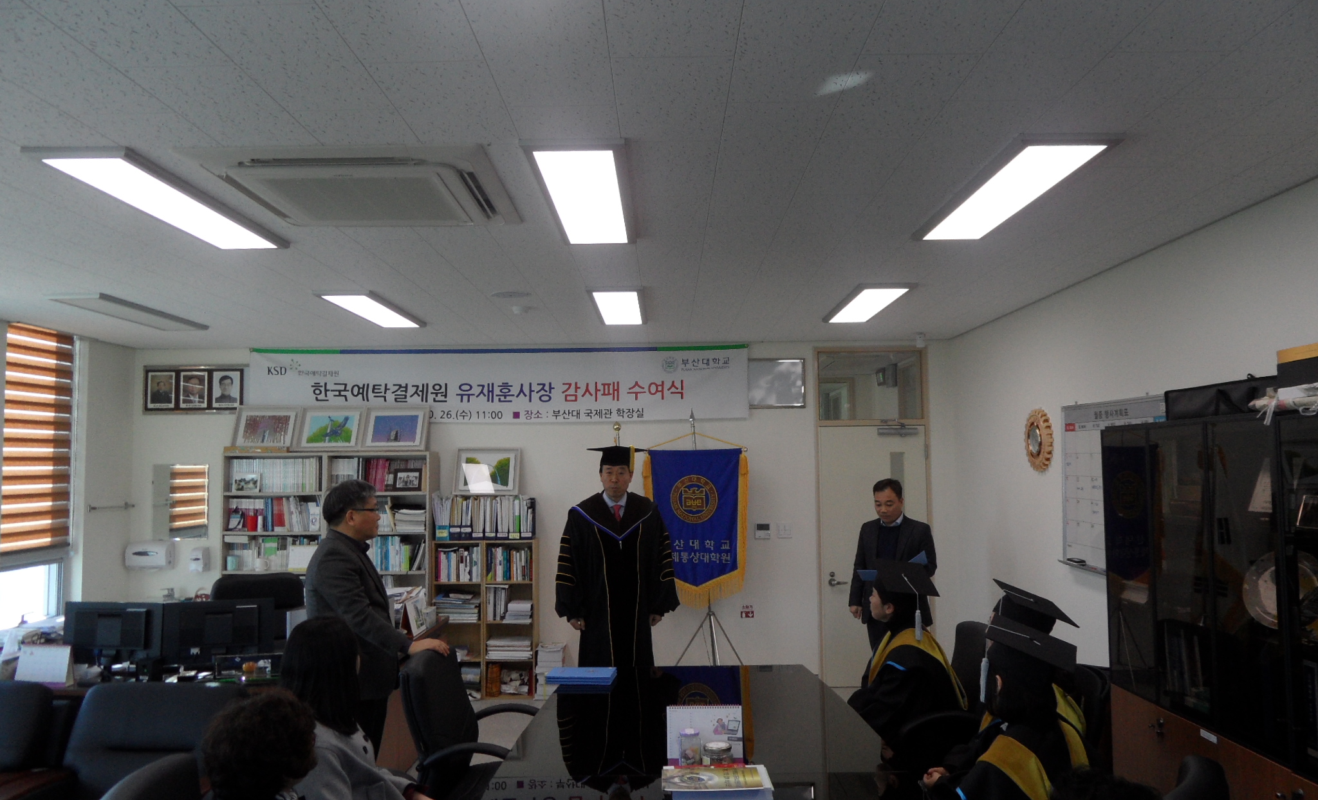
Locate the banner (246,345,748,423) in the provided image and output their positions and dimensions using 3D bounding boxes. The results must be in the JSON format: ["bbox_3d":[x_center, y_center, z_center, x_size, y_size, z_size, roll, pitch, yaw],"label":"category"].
[{"bbox_3d":[-1.286,-0.131,7.261,3.962,0.610,0.030,-1,-4,0],"label":"banner"}]

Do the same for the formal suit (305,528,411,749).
[{"bbox_3d":[-1.302,1.250,4.031,0.420,1.360,0.510,0,-4,-2],"label":"formal suit"}]

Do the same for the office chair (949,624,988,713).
[{"bbox_3d":[1.332,1.532,4.137,0.650,0.970,0.620,-1,-4,3],"label":"office chair"}]

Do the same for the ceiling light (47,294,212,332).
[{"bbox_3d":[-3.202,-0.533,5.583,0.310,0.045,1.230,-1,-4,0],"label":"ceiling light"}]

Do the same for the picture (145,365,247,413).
[{"bbox_3d":[-3.689,-0.086,7.280,0.836,0.387,0.035,-1,-4,0],"label":"picture"}]

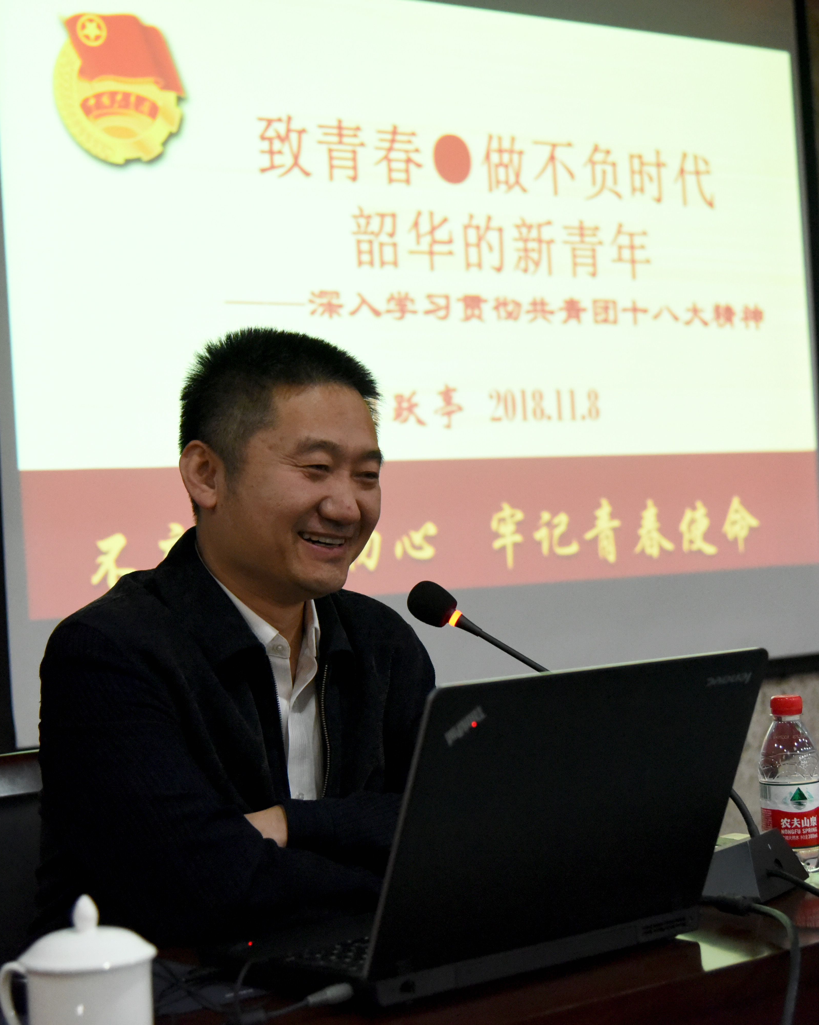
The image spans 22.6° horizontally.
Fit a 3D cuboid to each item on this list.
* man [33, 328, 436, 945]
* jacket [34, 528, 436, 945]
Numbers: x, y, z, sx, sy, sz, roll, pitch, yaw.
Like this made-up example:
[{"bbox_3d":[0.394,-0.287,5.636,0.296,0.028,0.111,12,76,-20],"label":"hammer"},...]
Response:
[{"bbox_3d":[-0.103,0.472,1.947,0.530,1.310,0.680,-3,0,-37],"label":"man"},{"bbox_3d":[-0.160,0.320,1.997,0.500,0.620,0.410,-3,0,-37],"label":"jacket"}]

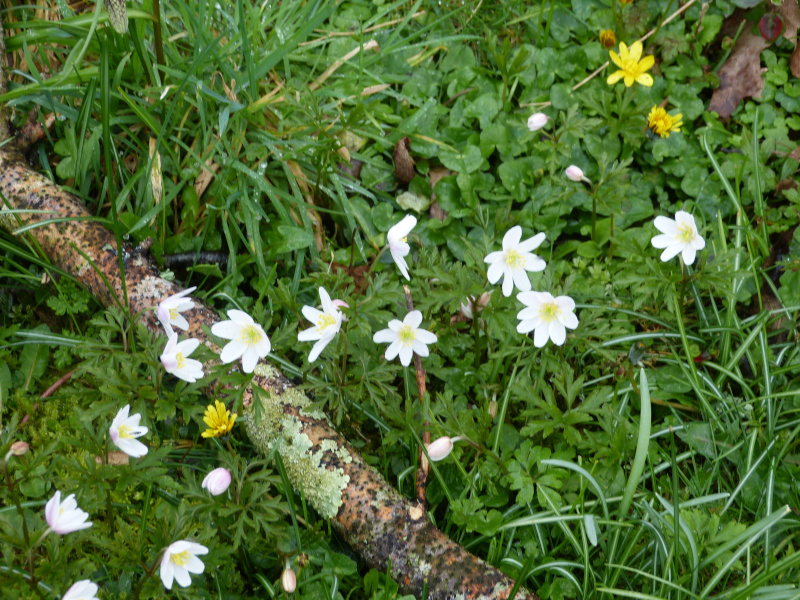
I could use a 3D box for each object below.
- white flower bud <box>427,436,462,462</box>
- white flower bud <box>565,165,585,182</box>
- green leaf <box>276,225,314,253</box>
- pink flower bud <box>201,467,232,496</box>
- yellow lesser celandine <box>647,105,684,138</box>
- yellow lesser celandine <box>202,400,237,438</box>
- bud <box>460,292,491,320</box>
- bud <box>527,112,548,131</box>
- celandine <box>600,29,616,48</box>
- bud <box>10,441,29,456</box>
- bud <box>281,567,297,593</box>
[{"bbox_3d":[0.025,0.087,0.938,0.019,0.011,0.011,-34,90,-6],"label":"white flower bud"},{"bbox_3d":[0.118,-0.085,1.092,0.013,0.010,0.010,24,90,-6],"label":"white flower bud"},{"bbox_3d":[-0.070,-0.041,1.078,0.025,0.006,0.021,5,44,1],"label":"green leaf"},{"bbox_3d":[-0.102,0.101,0.902,0.018,0.012,0.012,-41,90,-18],"label":"pink flower bud"},{"bbox_3d":[0.186,-0.126,1.139,0.025,0.014,0.025,0,63,-31],"label":"yellow lesser celandine"},{"bbox_3d":[-0.105,0.070,0.943,0.020,0.016,0.020,-25,31,0],"label":"yellow lesser celandine"},{"bbox_3d":[0.048,0.004,1.026,0.021,0.012,0.012,-39,90,-12],"label":"bud"},{"bbox_3d":[0.096,-0.125,1.129,0.014,0.011,0.011,-23,90,-6],"label":"bud"},{"bbox_3d":[0.155,-0.195,1.205,0.012,0.014,0.012,0,46,0],"label":"celandine"},{"bbox_3d":[-0.216,0.084,0.919,0.011,0.008,0.008,-15,90,6],"label":"bud"},{"bbox_3d":[-0.060,0.152,0.877,0.008,0.014,0.008,0,15,0],"label":"bud"}]

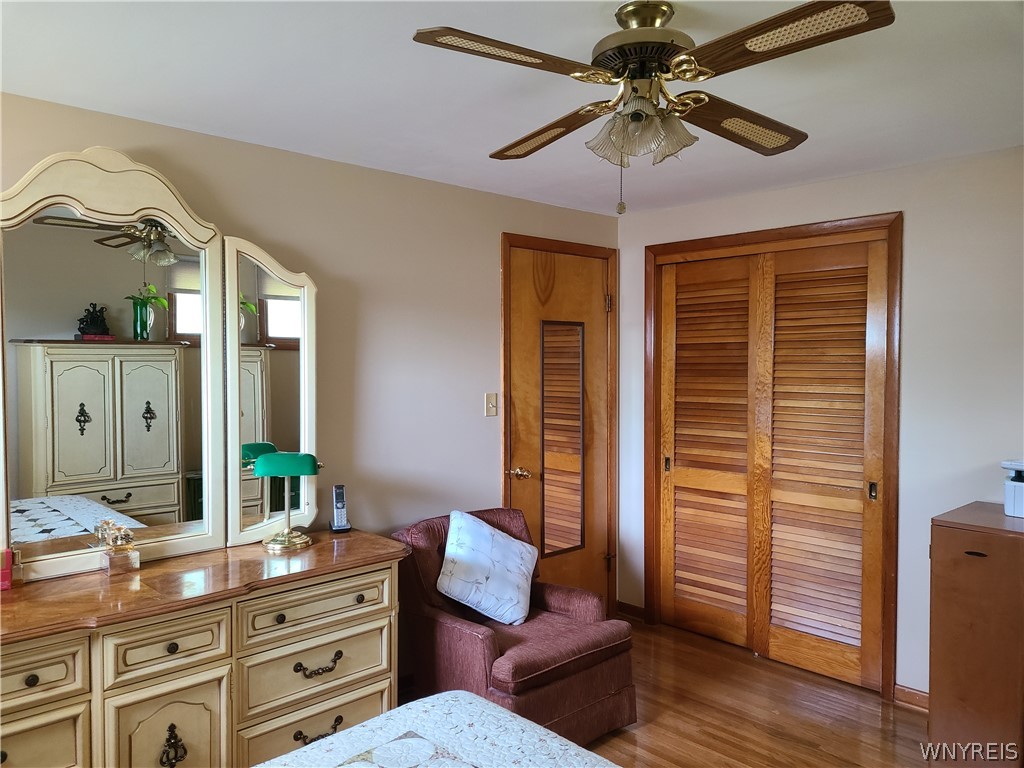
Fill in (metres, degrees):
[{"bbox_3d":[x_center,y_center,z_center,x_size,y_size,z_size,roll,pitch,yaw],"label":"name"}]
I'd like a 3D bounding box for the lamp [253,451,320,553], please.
[{"bbox_3d":[-0.836,0.421,2.868,0.255,0.345,0.185,-1,2,-13],"label":"lamp"}]

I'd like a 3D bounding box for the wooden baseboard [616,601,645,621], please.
[{"bbox_3d":[0.671,1.296,4.379,0.020,0.080,0.190,-2,3,-43],"label":"wooden baseboard"}]

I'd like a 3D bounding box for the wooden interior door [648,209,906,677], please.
[{"bbox_3d":[1.217,0.310,3.807,0.080,2.090,1.320,-2,3,-43],"label":"wooden interior door"}]

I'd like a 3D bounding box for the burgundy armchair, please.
[{"bbox_3d":[-0.023,0.979,3.174,0.710,0.800,0.840,-2,3,-43],"label":"burgundy armchair"}]

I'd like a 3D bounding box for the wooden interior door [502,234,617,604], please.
[{"bbox_3d":[0.266,0.300,4.109,0.850,2.090,0.060,-2,3,-43],"label":"wooden interior door"}]

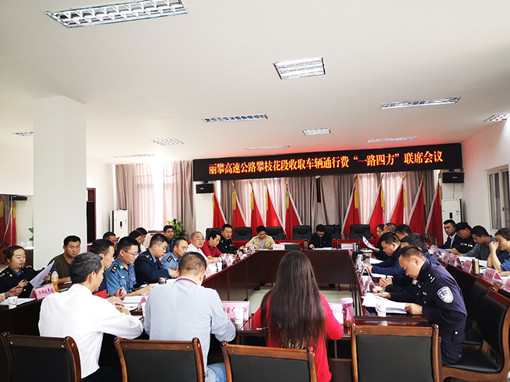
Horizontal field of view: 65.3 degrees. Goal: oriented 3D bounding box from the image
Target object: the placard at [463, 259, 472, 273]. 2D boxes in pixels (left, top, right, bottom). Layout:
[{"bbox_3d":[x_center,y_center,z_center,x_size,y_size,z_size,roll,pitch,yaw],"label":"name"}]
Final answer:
[{"bbox_3d":[2.551,0.904,4.749,0.089,0.108,0.217,-2,-3,11],"label":"placard"}]

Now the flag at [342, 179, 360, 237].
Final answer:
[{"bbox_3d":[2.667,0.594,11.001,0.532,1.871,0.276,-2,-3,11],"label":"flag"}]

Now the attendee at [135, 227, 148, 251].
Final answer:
[{"bbox_3d":[-1.885,1.298,7.027,0.720,1.300,0.500,-3,-3,29],"label":"attendee"}]

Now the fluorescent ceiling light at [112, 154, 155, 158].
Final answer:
[{"bbox_3d":[-3.558,-0.993,11.635,1.182,0.069,0.295,-2,-3,11],"label":"fluorescent ceiling light"}]

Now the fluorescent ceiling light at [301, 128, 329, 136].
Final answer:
[{"bbox_3d":[1.447,-1.393,9.249,0.620,0.070,0.620,-2,-3,12],"label":"fluorescent ceiling light"}]

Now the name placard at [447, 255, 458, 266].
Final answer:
[{"bbox_3d":[2.623,0.919,5.165,0.090,0.105,0.210,-2,-3,6],"label":"name placard"}]

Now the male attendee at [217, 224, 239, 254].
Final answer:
[{"bbox_3d":[-0.469,1.303,7.809,0.720,1.280,0.520,-4,-4,44],"label":"male attendee"}]

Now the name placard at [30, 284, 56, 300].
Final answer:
[{"bbox_3d":[-1.921,0.907,3.601,0.085,0.100,0.200,-2,-3,12],"label":"name placard"}]

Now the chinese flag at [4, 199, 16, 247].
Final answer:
[{"bbox_3d":[-8.360,1.197,13.594,0.520,1.900,0.260,-2,-3,12],"label":"chinese flag"}]

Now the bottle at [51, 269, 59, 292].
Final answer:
[{"bbox_3d":[-1.873,0.846,3.723,0.066,0.230,0.066,-2,-3,12],"label":"bottle"}]

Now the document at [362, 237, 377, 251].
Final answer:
[{"bbox_3d":[1.654,0.756,5.606,0.040,0.290,0.210,-46,5,12],"label":"document"}]

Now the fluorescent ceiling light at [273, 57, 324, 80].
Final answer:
[{"bbox_3d":[0.584,-1.581,5.074,0.620,0.070,0.620,-2,-3,12],"label":"fluorescent ceiling light"}]

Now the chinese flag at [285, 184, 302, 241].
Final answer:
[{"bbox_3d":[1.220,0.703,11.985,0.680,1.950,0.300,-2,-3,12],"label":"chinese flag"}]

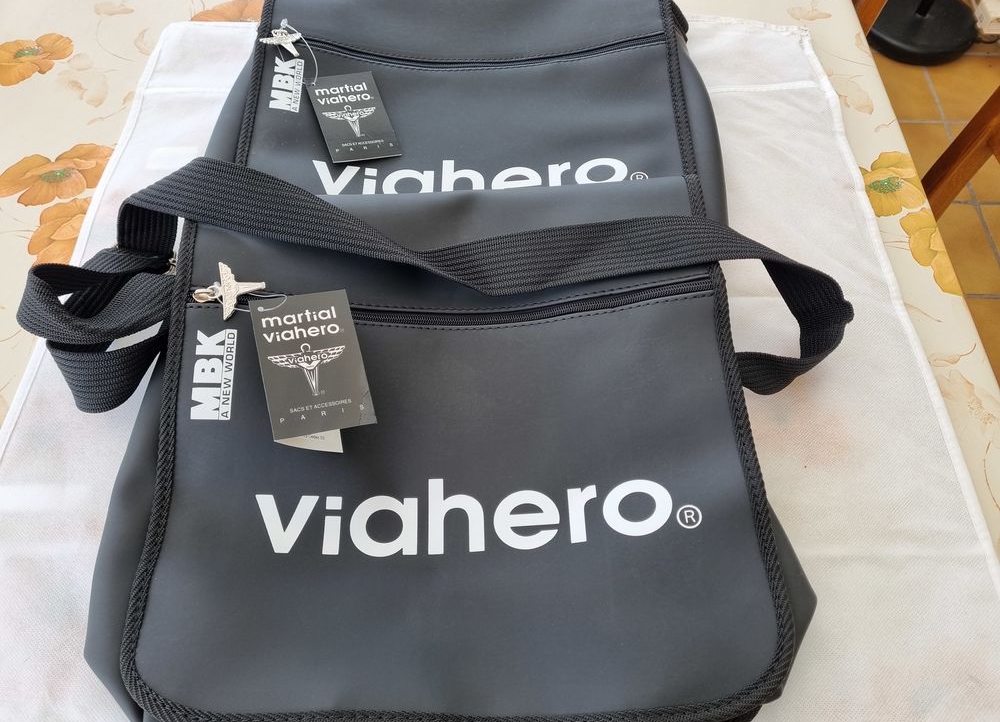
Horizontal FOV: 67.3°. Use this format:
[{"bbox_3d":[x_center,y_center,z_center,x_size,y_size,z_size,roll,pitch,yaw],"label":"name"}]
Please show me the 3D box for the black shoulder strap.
[{"bbox_3d":[-0.040,-0.040,0.482,0.550,0.115,0.130,0,58,0],"label":"black shoulder strap"}]

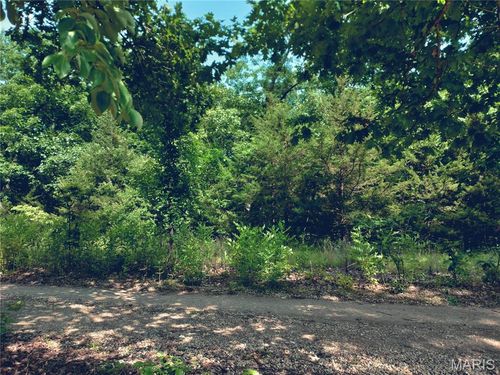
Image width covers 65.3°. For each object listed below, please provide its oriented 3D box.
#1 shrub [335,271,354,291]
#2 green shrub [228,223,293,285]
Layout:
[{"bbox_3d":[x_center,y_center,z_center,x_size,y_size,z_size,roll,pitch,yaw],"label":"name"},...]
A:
[{"bbox_3d":[1.650,1.630,6.800,0.350,0.300,0.320,0,-1,0],"label":"shrub"},{"bbox_3d":[0.190,1.220,7.200,1.170,1.120,1.000,0,-1,0],"label":"green shrub"}]

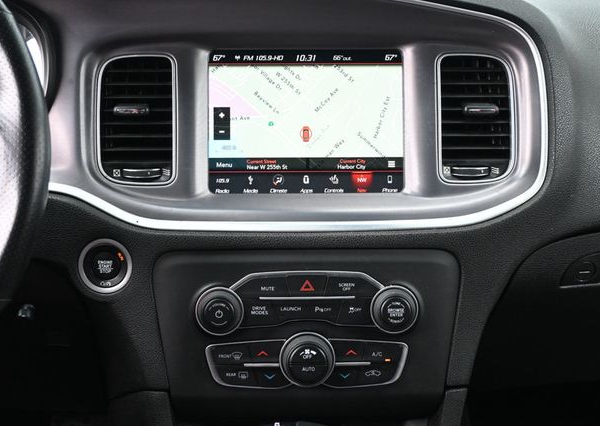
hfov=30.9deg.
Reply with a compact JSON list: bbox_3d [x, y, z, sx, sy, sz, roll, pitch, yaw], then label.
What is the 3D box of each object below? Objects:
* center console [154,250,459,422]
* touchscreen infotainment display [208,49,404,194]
[{"bbox_3d":[0.005,0.104,0.925,0.253,0.142,0.060,0,-4,0],"label":"center console"},{"bbox_3d":[0.006,-0.081,0.957,0.172,0.128,0.018,0,-5,0],"label":"touchscreen infotainment display"}]

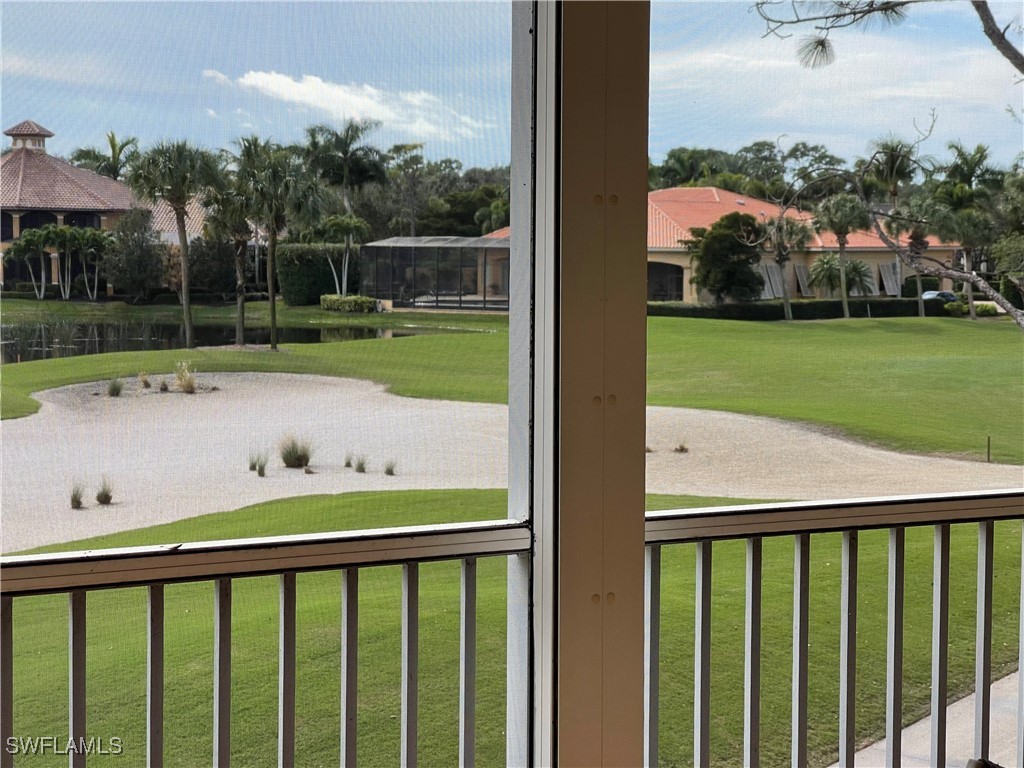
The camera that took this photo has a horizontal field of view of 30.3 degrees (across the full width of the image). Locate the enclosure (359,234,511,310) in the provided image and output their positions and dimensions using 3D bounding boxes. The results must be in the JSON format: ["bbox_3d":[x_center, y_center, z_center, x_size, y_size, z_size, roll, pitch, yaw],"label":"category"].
[{"bbox_3d":[-0.987,-6.920,117.500,14.100,4.136,10.810,3,5,28],"label":"enclosure"}]

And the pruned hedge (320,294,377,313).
[{"bbox_3d":[-9.928,-4.858,114.962,3.008,0.987,1.692,3,5,25],"label":"pruned hedge"}]

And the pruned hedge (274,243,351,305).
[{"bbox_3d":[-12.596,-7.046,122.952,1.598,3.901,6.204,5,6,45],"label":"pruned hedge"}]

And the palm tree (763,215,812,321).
[{"bbox_3d":[16.825,-7.115,115.620,3.053,6.474,3.053,1,4,0],"label":"palm tree"}]

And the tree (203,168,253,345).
[{"bbox_3d":[-12.160,-5.507,81.780,2.538,7.603,2.538,1,4,0],"label":"tree"}]

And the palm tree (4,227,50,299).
[{"bbox_3d":[-31.578,-7.838,123.140,2.820,4.553,2.820,1,4,0],"label":"palm tree"}]

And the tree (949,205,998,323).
[{"bbox_3d":[28.705,-7.417,117.500,2.979,6.951,2.979,1,4,0],"label":"tree"}]

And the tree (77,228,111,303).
[{"bbox_3d":[-27.156,-7.838,123.140,2.444,4.813,2.444,1,4,0],"label":"tree"}]

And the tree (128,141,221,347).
[{"bbox_3d":[-14.244,-5.930,79.900,3.883,8.694,3.883,1,4,0],"label":"tree"}]

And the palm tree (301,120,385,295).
[{"bbox_3d":[-10.625,-11.067,119.380,5.076,10.846,5.076,1,4,0],"label":"palm tree"}]

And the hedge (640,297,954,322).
[{"bbox_3d":[17.836,-4.636,117.030,19.939,1.222,1.316,-1,4,-14],"label":"hedge"}]

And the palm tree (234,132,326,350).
[{"bbox_3d":[-9.713,-5.937,79.430,3.860,8.894,3.860,1,4,0],"label":"palm tree"}]

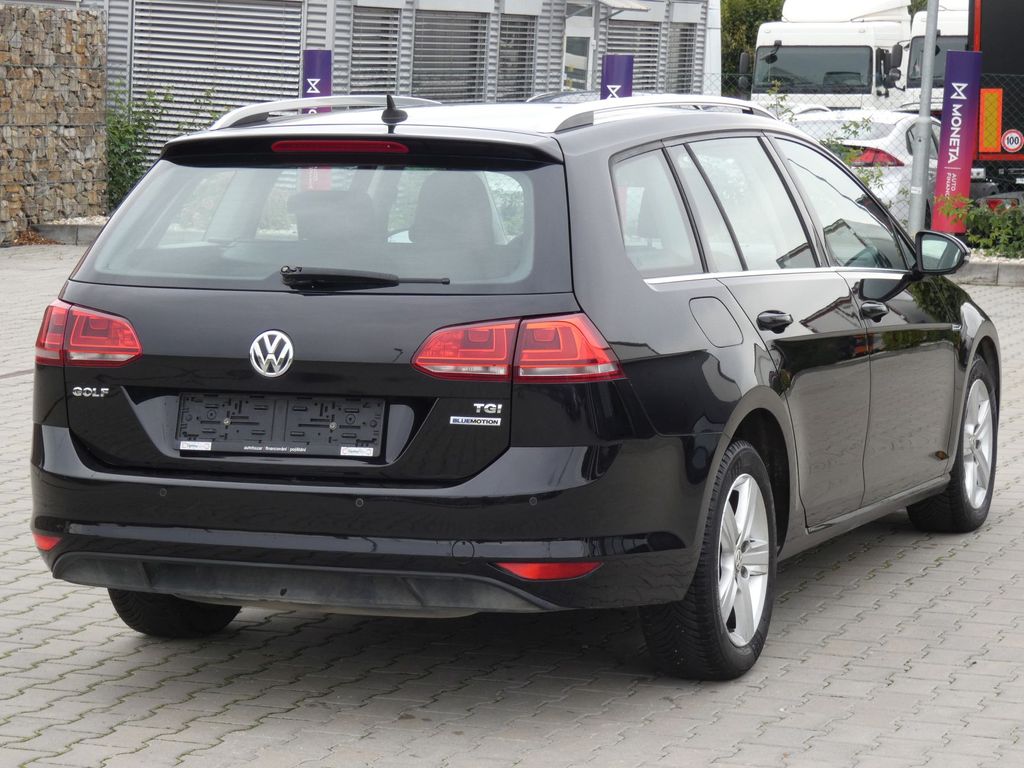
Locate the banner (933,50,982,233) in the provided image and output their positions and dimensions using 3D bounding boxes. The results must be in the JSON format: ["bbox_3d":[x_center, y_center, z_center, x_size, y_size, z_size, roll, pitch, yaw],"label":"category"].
[{"bbox_3d":[3.689,-2.011,23.300,0.300,1.500,0.100,5,6,14],"label":"banner"}]

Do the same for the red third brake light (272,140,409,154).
[{"bbox_3d":[-0.421,-0.578,6.874,0.375,0.032,0.035,2,6,22],"label":"red third brake light"}]

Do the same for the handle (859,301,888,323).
[{"bbox_3d":[1.065,-0.210,8.223,0.050,0.058,0.215,2,6,22],"label":"handle"}]

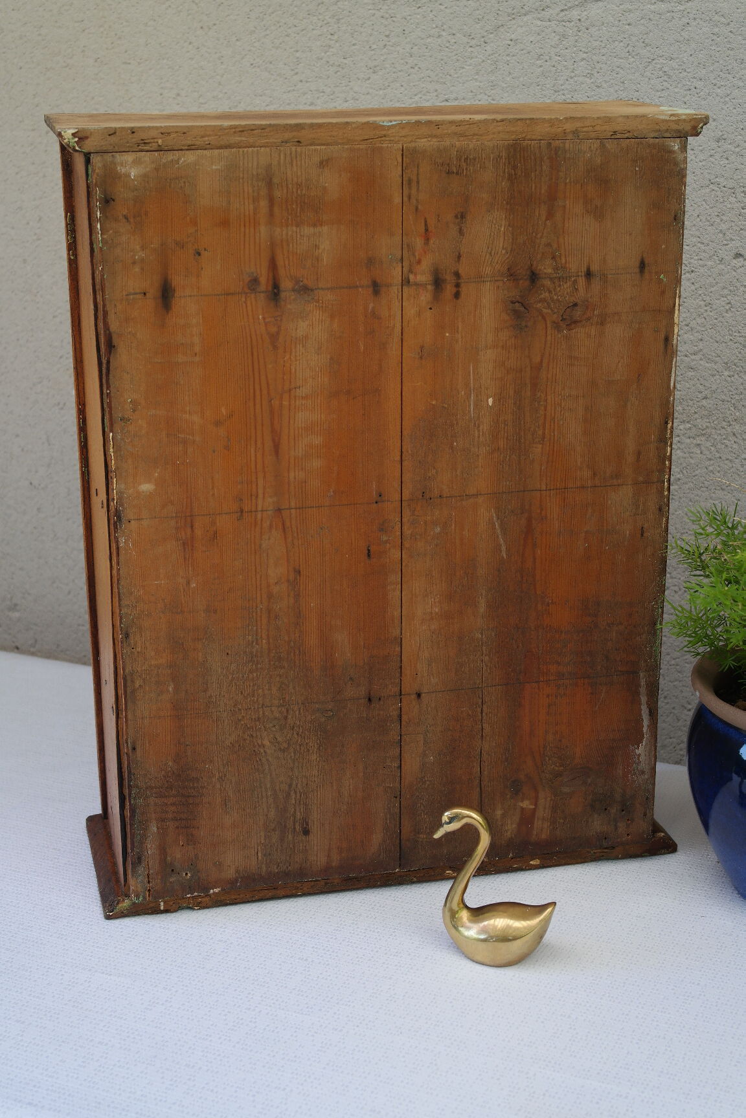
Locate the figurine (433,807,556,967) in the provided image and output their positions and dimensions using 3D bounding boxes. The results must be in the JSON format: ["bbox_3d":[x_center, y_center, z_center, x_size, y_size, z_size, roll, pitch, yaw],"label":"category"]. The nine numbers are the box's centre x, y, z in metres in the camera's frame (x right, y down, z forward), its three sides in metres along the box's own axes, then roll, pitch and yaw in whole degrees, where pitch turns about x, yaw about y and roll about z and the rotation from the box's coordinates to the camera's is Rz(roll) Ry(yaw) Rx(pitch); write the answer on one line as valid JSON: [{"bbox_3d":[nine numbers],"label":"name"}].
[{"bbox_3d":[0.086,0.227,1.267,0.091,0.121,0.042,-5,18,-13],"label":"figurine"}]

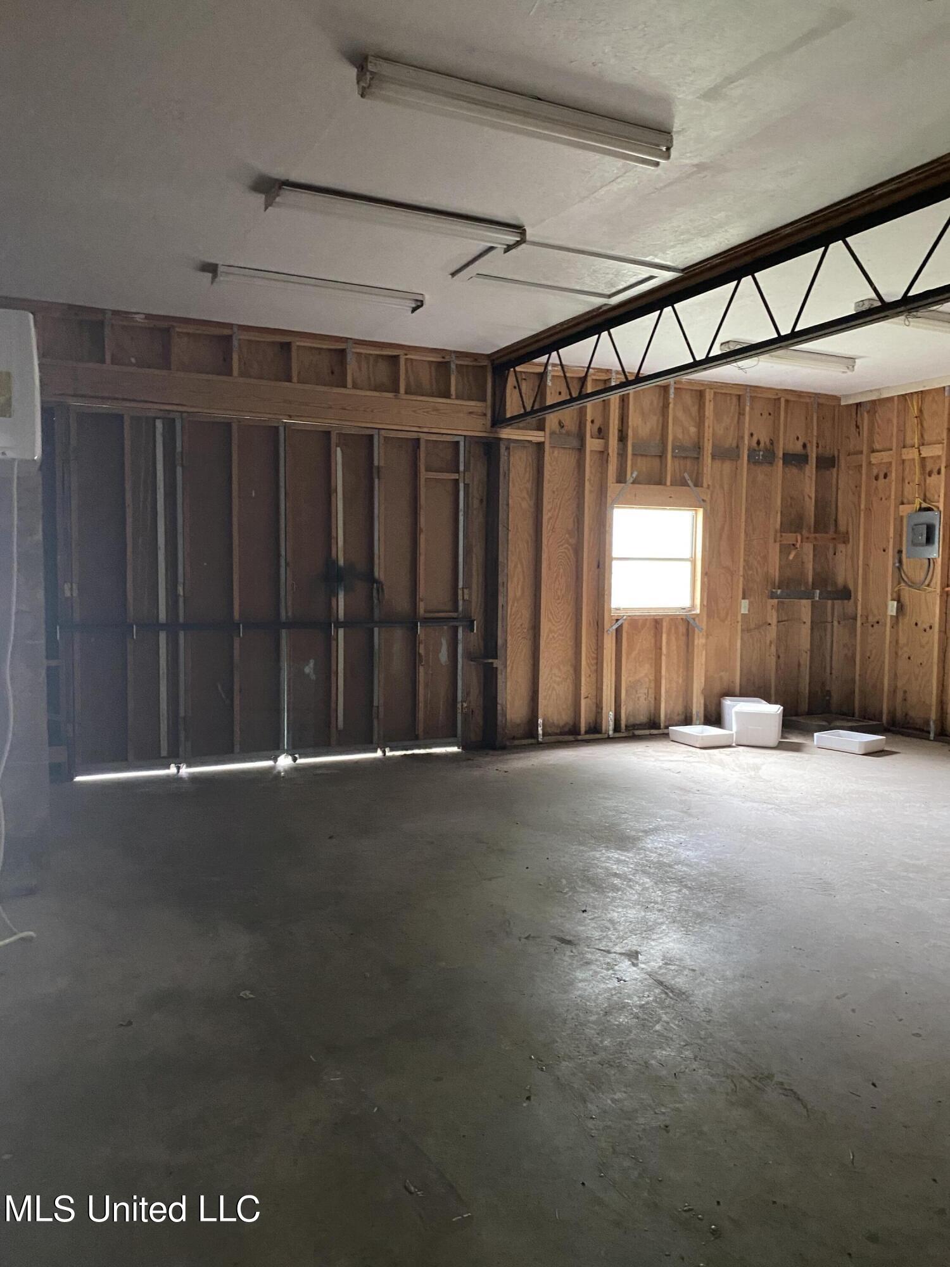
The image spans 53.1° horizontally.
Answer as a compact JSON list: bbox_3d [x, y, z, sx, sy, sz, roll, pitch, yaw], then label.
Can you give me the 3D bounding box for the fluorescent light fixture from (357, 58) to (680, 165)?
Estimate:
[{"bbox_3d":[0.183,-1.848,3.424,1.235,0.098,0.115,-2,4,-27],"label":"fluorescent light fixture"}]

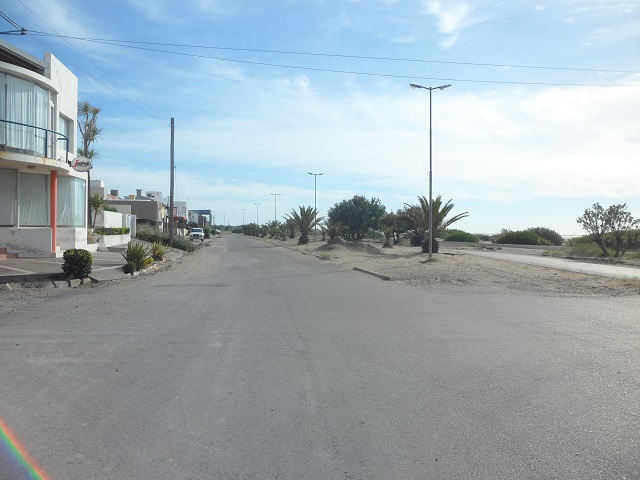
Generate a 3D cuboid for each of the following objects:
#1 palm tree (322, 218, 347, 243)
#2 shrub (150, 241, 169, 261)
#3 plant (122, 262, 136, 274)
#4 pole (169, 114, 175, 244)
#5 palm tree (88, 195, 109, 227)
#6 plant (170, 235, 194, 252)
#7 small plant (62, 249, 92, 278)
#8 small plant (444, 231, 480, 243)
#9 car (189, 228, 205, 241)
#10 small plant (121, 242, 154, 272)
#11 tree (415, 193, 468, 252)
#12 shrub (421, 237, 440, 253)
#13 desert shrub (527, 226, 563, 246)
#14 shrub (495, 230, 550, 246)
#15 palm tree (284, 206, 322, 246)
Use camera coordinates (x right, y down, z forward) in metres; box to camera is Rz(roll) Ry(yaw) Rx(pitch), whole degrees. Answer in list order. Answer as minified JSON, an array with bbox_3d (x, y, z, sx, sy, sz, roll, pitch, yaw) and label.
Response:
[{"bbox_3d":[1.656,-1.085,57.000,2.800,2.750,2.700,1,1,0],"label":"palm tree"},{"bbox_3d":[-6.506,0.427,20.300,0.800,0.850,0.800,1,1,0],"label":"shrub"},{"bbox_3d":[-6.029,0.902,15.800,0.450,0.390,0.430,1,1,0],"label":"plant"},{"bbox_3d":[-10.984,-4.336,37.000,0.280,9.500,0.280,1,1,0],"label":"pole"},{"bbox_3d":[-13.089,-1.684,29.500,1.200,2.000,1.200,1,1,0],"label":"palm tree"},{"bbox_3d":[-9.227,0.235,33.500,1.600,1.180,1.600,1,1,0],"label":"plant"},{"bbox_3d":[-6.218,0.603,12.800,0.770,0.770,0.770,1,1,0],"label":"small plant"},{"bbox_3d":[20.838,-0.512,73.000,5.200,1.750,4.000,1,1,0],"label":"small plant"},{"bbox_3d":[-14.931,-0.630,60.500,1.760,1.600,4.600,0,1,-12],"label":"car"},{"bbox_3d":[-5.975,0.571,16.300,1.080,0.970,1.000,1,1,0],"label":"small plant"},{"bbox_3d":[8.086,-1.107,33.500,3.800,3.900,3.800,1,1,0],"label":"tree"},{"bbox_3d":[7.637,0.346,34.500,1.330,1.080,1.300,1,1,0],"label":"shrub"},{"bbox_3d":[29.814,-0.463,66.000,5.000,2.600,4.200,1,1,0],"label":"desert shrub"},{"bbox_3d":[25.150,-0.186,62.000,6.900,2.000,4.200,1,1,0],"label":"shrub"},{"bbox_3d":[-1.735,-1.525,52.500,4.000,3.950,3.800,1,1,0],"label":"palm tree"}]

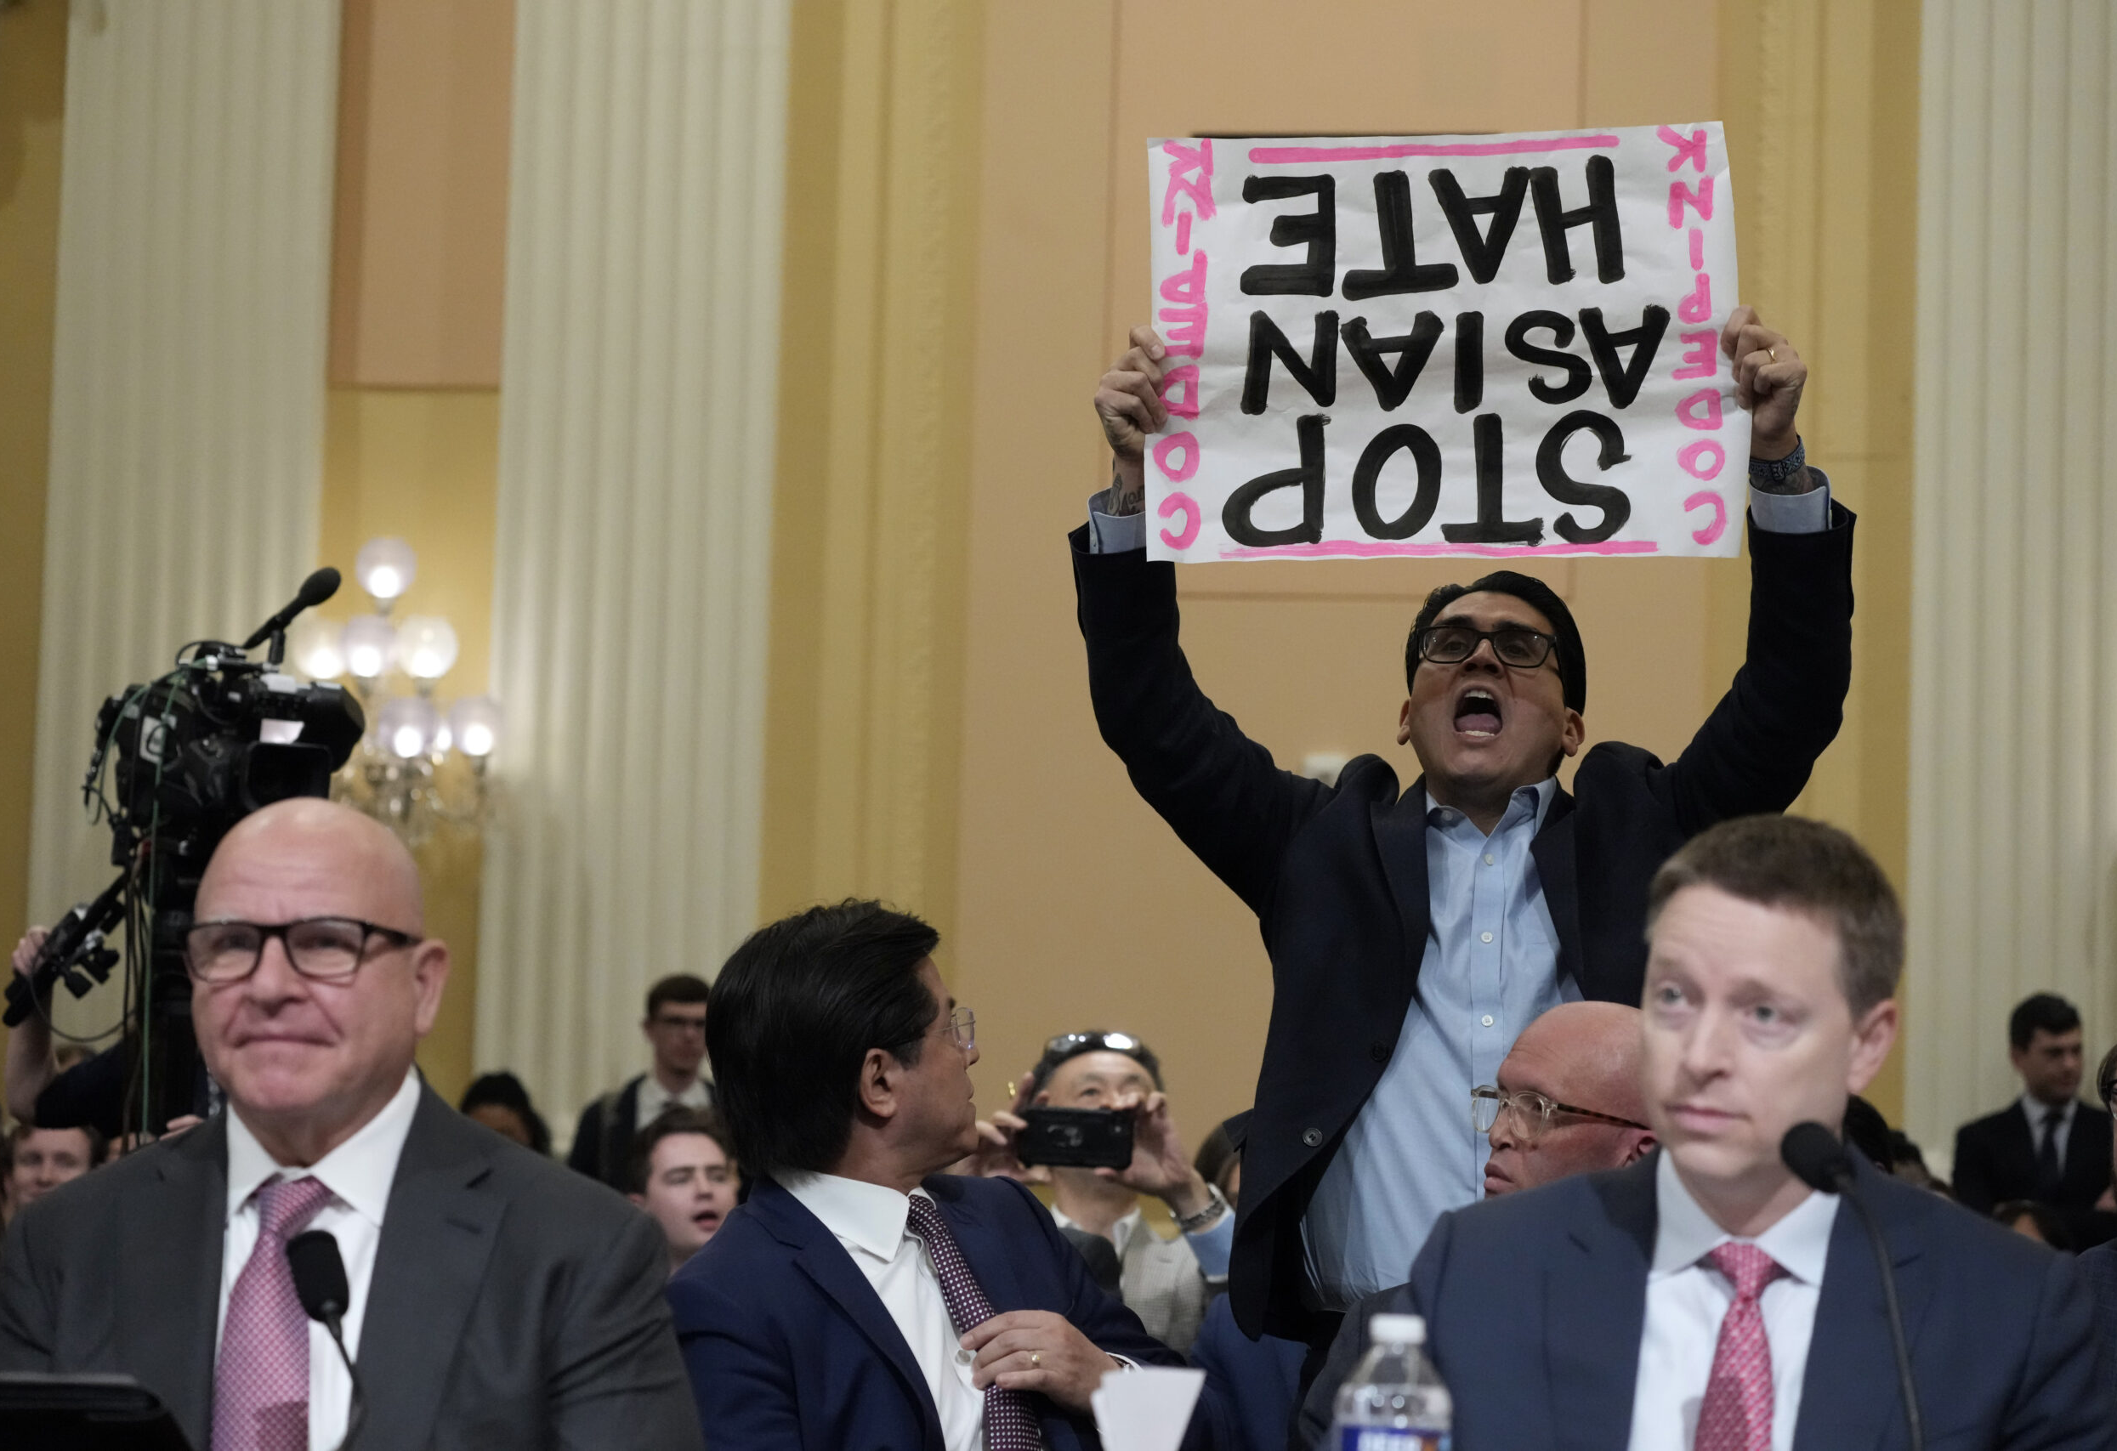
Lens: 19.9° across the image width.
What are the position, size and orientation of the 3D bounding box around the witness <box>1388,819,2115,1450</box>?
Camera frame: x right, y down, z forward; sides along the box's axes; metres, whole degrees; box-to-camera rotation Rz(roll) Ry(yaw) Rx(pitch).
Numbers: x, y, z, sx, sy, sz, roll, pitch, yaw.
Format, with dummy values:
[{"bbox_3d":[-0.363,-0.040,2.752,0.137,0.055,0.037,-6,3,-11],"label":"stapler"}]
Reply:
[{"bbox_3d":[0.413,0.721,3.675,0.560,1.310,0.800,1,-6,10],"label":"witness"}]

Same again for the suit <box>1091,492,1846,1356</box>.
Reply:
[{"bbox_3d":[0.424,0.209,6.320,0.790,0.840,0.400,1,-5,7],"label":"suit"}]

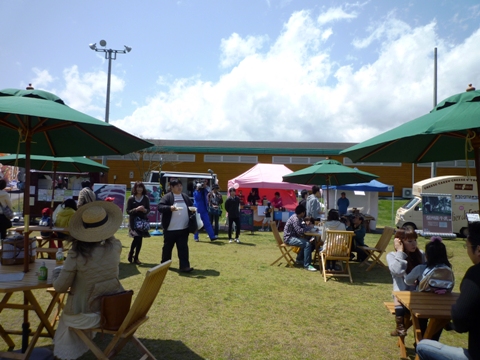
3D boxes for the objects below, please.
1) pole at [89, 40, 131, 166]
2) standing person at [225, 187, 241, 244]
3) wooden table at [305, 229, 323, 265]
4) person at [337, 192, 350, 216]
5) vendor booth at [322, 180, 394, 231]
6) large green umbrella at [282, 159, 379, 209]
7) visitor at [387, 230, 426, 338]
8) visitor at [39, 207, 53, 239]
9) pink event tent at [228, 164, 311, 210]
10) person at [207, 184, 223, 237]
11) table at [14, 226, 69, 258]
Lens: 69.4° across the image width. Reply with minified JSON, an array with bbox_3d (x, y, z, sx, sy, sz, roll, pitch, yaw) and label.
[{"bbox_3d":[-9.198,-3.832,23.807,2.900,11.660,0.900,2,-2,0],"label":"pole"},{"bbox_3d":[-0.212,1.072,10.500,0.480,1.640,0.330,2,-2,0],"label":"standing person"},{"bbox_3d":[1.826,1.463,7.139,1.000,0.720,1.000,2,-3,0],"label":"wooden table"},{"bbox_3d":[4.637,1.466,15.554,0.520,1.720,0.340,1,-3,6],"label":"person"},{"bbox_3d":[5.393,0.960,16.181,2.500,2.850,2.450,2,-3,2],"label":"vendor booth"},{"bbox_3d":[2.014,0.688,7.800,2.200,2.390,2.200,2,-2,0],"label":"large green umbrella"},{"bbox_3d":[1.718,1.043,3.600,0.460,1.060,0.600,2,-2,0],"label":"visitor"},{"bbox_3d":[-4.208,1.037,7.500,0.320,0.880,0.440,2,-2,0],"label":"visitor"},{"bbox_3d":[1.459,0.754,15.562,3.650,2.900,2.600,3,-2,-9],"label":"pink event tent"},{"bbox_3d":[-0.856,1.079,11.737,0.500,1.740,0.380,2,-2,0],"label":"person"},{"bbox_3d":[-3.463,1.250,6.336,1.200,0.730,0.750,2,-2,-5],"label":"table"}]

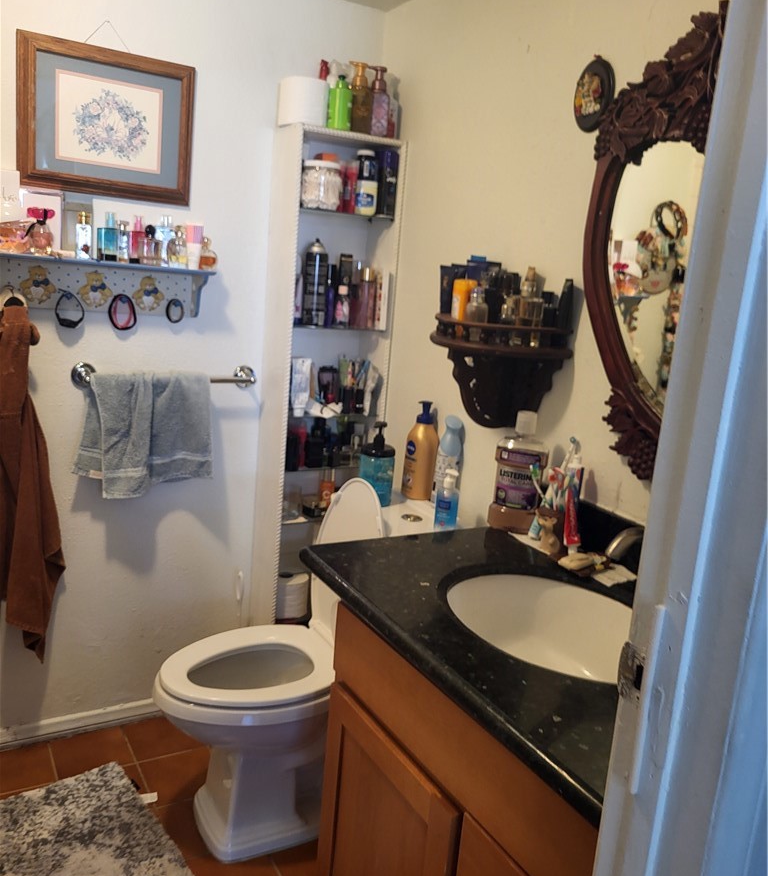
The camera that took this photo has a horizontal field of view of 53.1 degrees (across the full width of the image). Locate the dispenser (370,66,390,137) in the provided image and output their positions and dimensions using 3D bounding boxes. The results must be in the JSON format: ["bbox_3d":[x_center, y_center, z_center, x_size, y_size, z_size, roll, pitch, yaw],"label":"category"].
[{"bbox_3d":[-0.016,-0.904,2.070,0.062,0.179,0.051,0,13,-19],"label":"dispenser"}]

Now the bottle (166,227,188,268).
[{"bbox_3d":[-0.540,-0.499,2.022,0.053,0.105,0.036,-1,13,-25],"label":"bottle"}]

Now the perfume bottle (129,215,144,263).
[{"bbox_3d":[-0.613,-0.498,1.937,0.048,0.116,0.030,-2,13,-28],"label":"perfume bottle"}]

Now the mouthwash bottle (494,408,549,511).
[{"bbox_3d":[0.286,0.069,1.614,0.110,0.256,0.074,8,12,18],"label":"mouthwash bottle"}]

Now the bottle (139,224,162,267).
[{"bbox_3d":[-0.589,-0.485,1.936,0.048,0.103,0.038,-3,15,-31],"label":"bottle"}]

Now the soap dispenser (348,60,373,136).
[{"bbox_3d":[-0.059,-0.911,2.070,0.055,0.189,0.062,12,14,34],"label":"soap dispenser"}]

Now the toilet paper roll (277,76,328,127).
[{"bbox_3d":[-0.205,-0.847,1.960,0.127,0.110,0.127,5,12,-1],"label":"toilet paper roll"}]

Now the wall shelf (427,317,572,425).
[{"bbox_3d":[0.211,-0.145,1.777,0.174,0.265,0.428,-3,15,-31],"label":"wall shelf"}]

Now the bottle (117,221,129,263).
[{"bbox_3d":[-0.666,-0.499,1.960,0.032,0.107,0.030,-2,14,-31],"label":"bottle"}]

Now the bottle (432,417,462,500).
[{"bbox_3d":[0.163,0.067,1.987,0.064,0.236,0.060,4,12,-1],"label":"bottle"}]

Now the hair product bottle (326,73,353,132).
[{"bbox_3d":[-0.120,-0.909,2.107,0.064,0.149,0.048,1,12,-16],"label":"hair product bottle"}]

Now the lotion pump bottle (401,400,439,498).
[{"bbox_3d":[0.102,0.043,2.064,0.092,0.256,0.060,14,15,40],"label":"lotion pump bottle"}]

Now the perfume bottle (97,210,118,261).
[{"bbox_3d":[-0.690,-0.503,1.927,0.051,0.121,0.036,-2,13,-27],"label":"perfume bottle"}]

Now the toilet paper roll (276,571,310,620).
[{"bbox_3d":[-0.295,0.471,2.303,0.132,0.109,0.132,4,11,-1],"label":"toilet paper roll"}]

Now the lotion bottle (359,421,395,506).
[{"bbox_3d":[-0.016,0.065,1.958,0.087,0.218,0.068,2,12,-12],"label":"lotion bottle"}]

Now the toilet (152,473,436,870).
[{"bbox_3d":[-0.193,0.530,1.901,0.734,0.852,0.405,-2,13,-30],"label":"toilet"}]

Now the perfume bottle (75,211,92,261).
[{"bbox_3d":[-0.730,-0.491,1.871,0.036,0.116,0.030,-2,13,-28],"label":"perfume bottle"}]

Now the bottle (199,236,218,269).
[{"bbox_3d":[-0.463,-0.487,2.030,0.045,0.085,0.032,-3,15,-31],"label":"bottle"}]

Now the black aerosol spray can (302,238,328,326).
[{"bbox_3d":[-0.185,-0.423,2.101,0.061,0.232,0.061,5,12,-1],"label":"black aerosol spray can"}]

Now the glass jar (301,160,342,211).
[{"bbox_3d":[-0.168,-0.669,2.062,0.107,0.127,0.107,5,12,-1],"label":"glass jar"}]

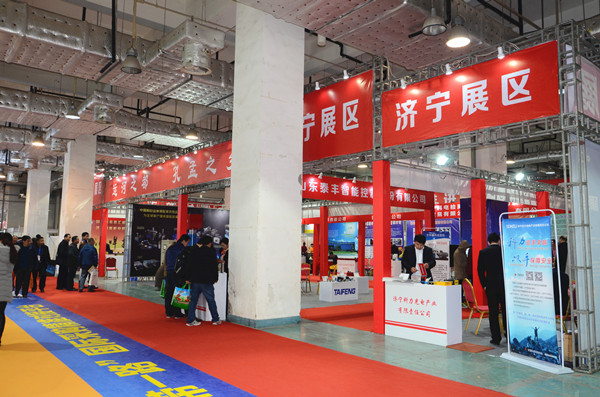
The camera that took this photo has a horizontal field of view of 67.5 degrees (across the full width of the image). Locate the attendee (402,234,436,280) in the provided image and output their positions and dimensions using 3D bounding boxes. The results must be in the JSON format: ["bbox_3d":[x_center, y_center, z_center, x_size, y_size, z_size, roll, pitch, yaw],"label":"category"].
[{"bbox_3d":[2.176,1.538,8.208,0.580,1.710,0.420,-2,-6,24],"label":"attendee"}]

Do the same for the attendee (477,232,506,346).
[{"bbox_3d":[3.144,1.438,7.240,0.540,1.740,0.340,-2,-7,30],"label":"attendee"}]

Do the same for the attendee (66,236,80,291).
[{"bbox_3d":[-7.000,2.007,13.986,0.380,1.670,0.500,3,-6,-23],"label":"attendee"}]

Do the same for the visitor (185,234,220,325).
[{"bbox_3d":[-1.802,1.531,8.485,0.600,1.650,0.500,-2,-7,25],"label":"visitor"}]

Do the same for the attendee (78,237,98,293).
[{"bbox_3d":[-6.439,1.998,13.767,0.530,1.640,0.450,-2,-6,30],"label":"attendee"}]

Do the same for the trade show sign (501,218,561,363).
[{"bbox_3d":[3.097,1.186,5.990,0.280,1.980,0.880,4,-7,-25],"label":"trade show sign"}]

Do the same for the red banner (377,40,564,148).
[{"bbox_3d":[2.456,-1.509,7.024,0.050,1.010,2.930,6,-8,-41],"label":"red banner"}]

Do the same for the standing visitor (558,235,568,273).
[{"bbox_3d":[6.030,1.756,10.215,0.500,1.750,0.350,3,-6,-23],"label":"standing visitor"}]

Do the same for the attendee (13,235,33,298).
[{"bbox_3d":[-7.479,1.832,12.172,0.530,1.640,0.380,5,-7,-40],"label":"attendee"}]

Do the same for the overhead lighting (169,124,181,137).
[{"bbox_3d":[-4.635,-2.538,16.656,0.460,0.440,0.460,6,-8,-41],"label":"overhead lighting"}]

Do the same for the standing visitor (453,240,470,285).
[{"bbox_3d":[4.151,1.901,11.447,0.380,1.650,0.500,3,-6,-21],"label":"standing visitor"}]

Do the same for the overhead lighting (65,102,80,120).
[{"bbox_3d":[-7.290,-2.853,14.439,0.470,0.520,0.470,6,-8,-41],"label":"overhead lighting"}]

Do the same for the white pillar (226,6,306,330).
[{"bbox_3d":[-0.714,-0.658,9.233,1.050,6.200,1.050,5,-7,-41],"label":"white pillar"}]

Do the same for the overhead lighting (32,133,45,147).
[{"bbox_3d":[-10.478,-2.446,18.000,0.500,0.580,0.500,5,-7,-41],"label":"overhead lighting"}]

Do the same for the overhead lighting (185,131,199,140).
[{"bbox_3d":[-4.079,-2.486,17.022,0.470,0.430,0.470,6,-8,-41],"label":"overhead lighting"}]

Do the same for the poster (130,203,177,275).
[{"bbox_3d":[-5.496,1.646,17.523,2.088,2.702,0.060,5,-7,-41],"label":"poster"}]

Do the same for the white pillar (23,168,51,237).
[{"bbox_3d":[-14.980,0.995,25.636,1.050,5.700,1.050,5,-7,-41],"label":"white pillar"}]

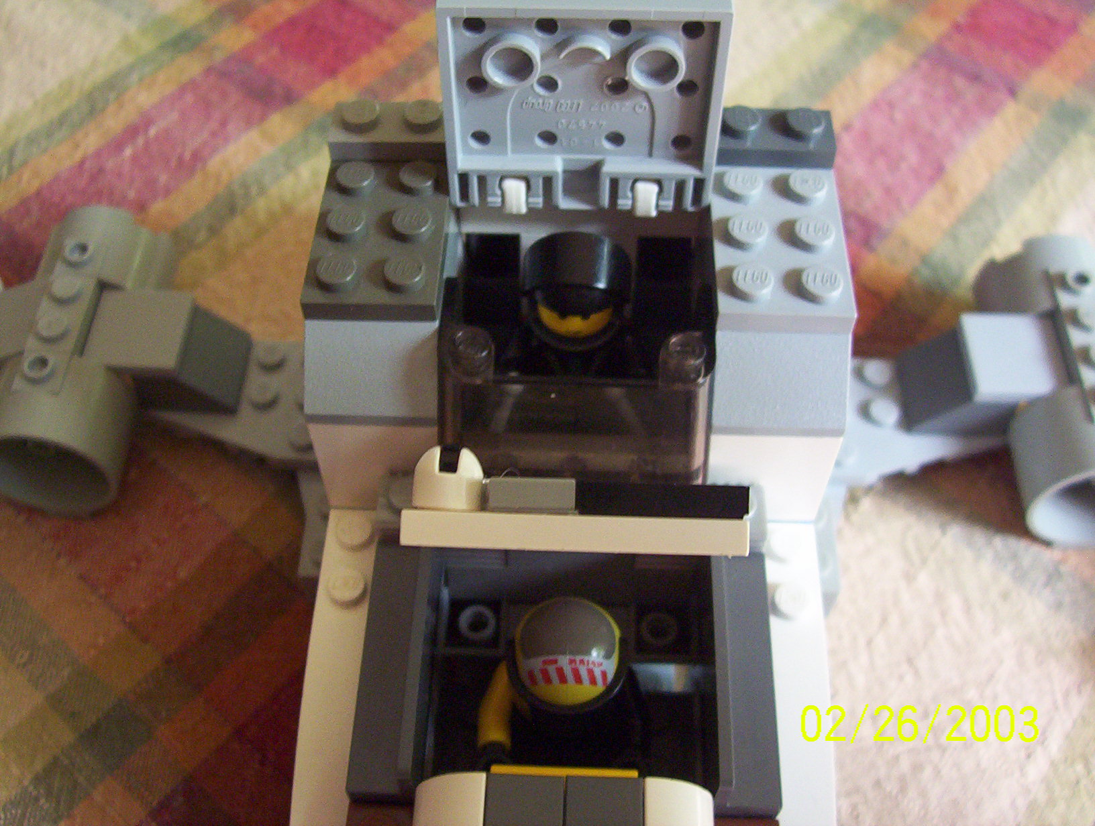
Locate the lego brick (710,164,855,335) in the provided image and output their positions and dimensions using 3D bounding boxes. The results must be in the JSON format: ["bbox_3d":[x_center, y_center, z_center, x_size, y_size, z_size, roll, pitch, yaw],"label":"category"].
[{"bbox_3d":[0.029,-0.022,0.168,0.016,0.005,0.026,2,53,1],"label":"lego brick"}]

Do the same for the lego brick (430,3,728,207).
[{"bbox_3d":[0.004,-0.036,0.158,0.032,0.029,0.005,1,52,1],"label":"lego brick"}]

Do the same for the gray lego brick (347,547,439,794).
[{"bbox_3d":[-0.018,0.029,0.163,0.008,0.010,0.032,2,53,1],"label":"gray lego brick"}]

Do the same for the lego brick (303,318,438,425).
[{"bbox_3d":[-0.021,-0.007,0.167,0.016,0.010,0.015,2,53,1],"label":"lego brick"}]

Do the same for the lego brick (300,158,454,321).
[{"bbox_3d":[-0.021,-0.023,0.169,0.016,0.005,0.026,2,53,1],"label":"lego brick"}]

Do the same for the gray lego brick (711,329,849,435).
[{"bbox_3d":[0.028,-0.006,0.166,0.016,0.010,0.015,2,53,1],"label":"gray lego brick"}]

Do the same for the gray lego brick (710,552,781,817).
[{"bbox_3d":[0.023,0.030,0.162,0.008,0.010,0.032,2,53,1],"label":"gray lego brick"}]

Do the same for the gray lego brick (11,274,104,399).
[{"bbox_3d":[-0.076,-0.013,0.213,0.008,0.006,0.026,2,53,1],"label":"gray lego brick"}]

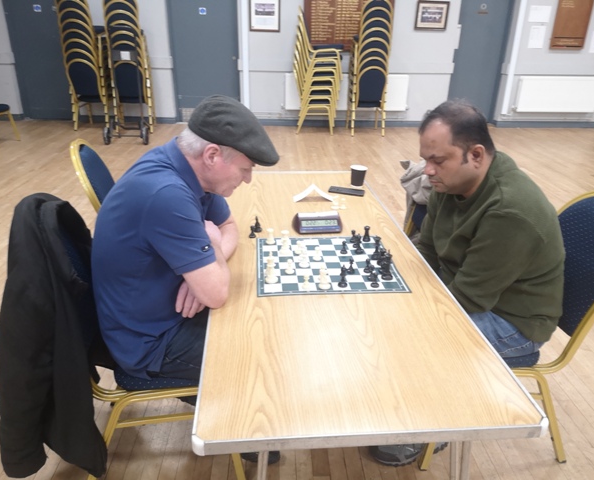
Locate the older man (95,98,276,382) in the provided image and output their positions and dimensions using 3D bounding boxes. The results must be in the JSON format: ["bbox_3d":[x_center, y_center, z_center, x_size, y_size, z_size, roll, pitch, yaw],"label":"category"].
[{"bbox_3d":[-0.344,0.183,1.667,0.640,1.290,0.500,-1,23,-5],"label":"older man"}]

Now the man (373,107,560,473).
[{"bbox_3d":[0.600,0.166,1.774,0.700,1.280,0.530,-1,23,-5],"label":"man"}]

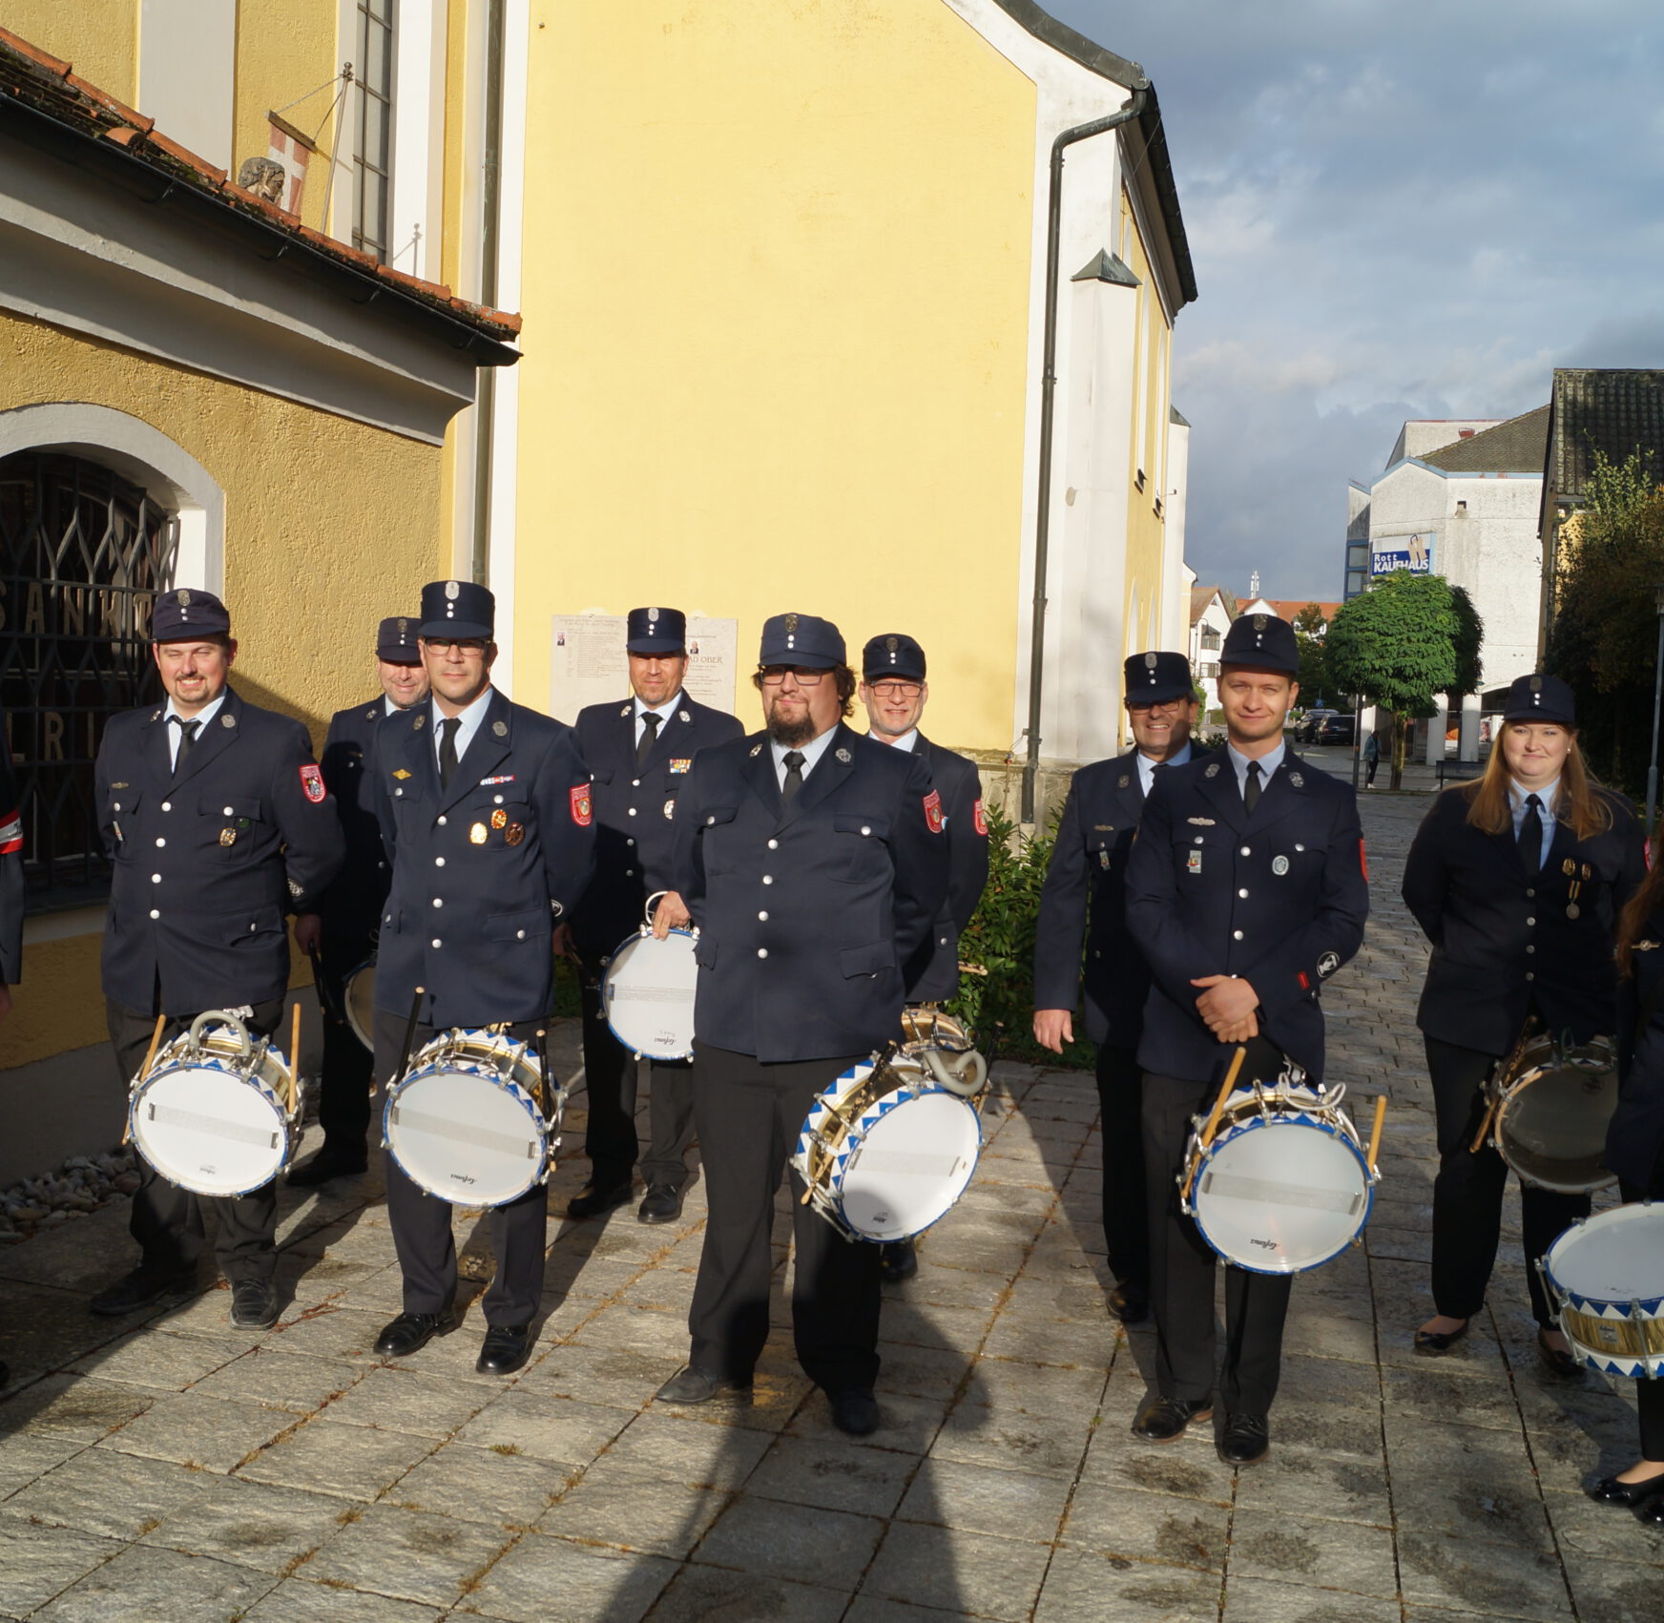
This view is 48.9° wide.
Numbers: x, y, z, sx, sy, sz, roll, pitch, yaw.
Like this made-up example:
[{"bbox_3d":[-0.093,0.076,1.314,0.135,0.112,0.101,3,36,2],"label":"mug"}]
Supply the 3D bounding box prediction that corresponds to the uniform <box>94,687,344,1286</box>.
[{"bbox_3d":[-1.594,0.459,4.696,0.620,1.550,0.420,3,4,12],"label":"uniform"}]

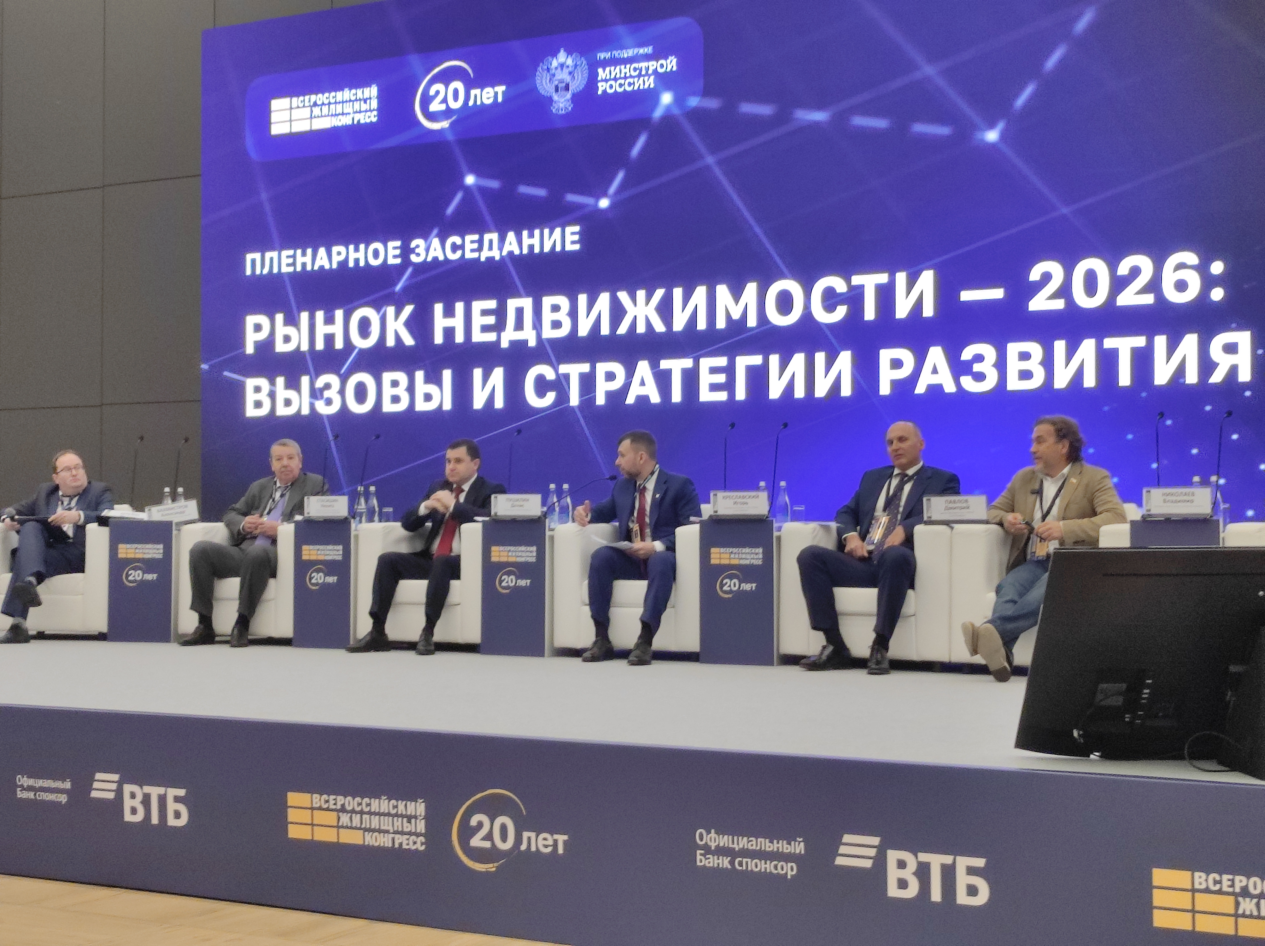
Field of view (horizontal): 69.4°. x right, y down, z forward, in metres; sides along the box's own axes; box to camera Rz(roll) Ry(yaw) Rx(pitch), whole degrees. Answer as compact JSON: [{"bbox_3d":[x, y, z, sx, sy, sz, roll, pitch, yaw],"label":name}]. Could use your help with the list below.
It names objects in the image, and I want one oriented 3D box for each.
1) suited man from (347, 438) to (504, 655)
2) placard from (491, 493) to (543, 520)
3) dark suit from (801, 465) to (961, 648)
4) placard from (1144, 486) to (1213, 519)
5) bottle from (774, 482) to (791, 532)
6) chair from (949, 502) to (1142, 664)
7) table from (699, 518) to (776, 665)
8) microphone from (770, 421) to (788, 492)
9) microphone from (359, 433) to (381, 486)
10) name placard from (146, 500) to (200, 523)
[{"bbox_3d":[-1.142,0.392,5.336,0.703,1.212,0.730,-1,-2,20],"label":"suited man"},{"bbox_3d":[-0.603,0.175,4.760,0.281,0.127,0.091,-1,-2,15],"label":"placard"},{"bbox_3d":[1.230,0.354,4.464,0.739,0.830,0.709,-1,-2,22],"label":"dark suit"},{"bbox_3d":[2.488,0.138,4.177,0.290,0.140,0.080,-1,-2,18],"label":"placard"},{"bbox_3d":[0.790,0.177,4.794,0.070,0.262,0.070,-1,-1,15],"label":"bottle"},{"bbox_3d":[1.958,0.526,4.433,0.800,0.769,0.800,-1,-2,20],"label":"chair"},{"bbox_3d":[0.579,0.606,4.798,0.380,0.732,0.420,-1,-1,15],"label":"table"},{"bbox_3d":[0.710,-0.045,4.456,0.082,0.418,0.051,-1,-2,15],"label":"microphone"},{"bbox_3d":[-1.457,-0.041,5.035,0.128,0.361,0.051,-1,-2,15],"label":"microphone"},{"bbox_3d":[-2.818,0.239,5.598,0.290,0.135,0.080,-9,0,-7],"label":"name placard"}]

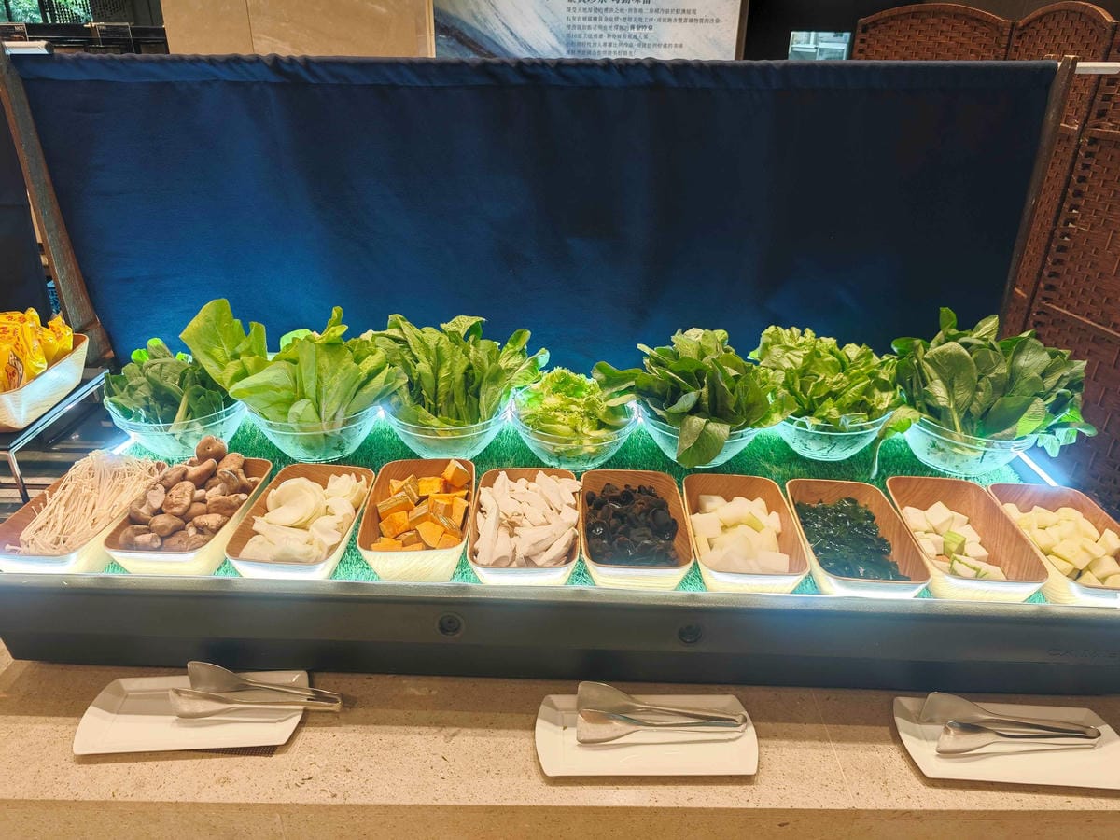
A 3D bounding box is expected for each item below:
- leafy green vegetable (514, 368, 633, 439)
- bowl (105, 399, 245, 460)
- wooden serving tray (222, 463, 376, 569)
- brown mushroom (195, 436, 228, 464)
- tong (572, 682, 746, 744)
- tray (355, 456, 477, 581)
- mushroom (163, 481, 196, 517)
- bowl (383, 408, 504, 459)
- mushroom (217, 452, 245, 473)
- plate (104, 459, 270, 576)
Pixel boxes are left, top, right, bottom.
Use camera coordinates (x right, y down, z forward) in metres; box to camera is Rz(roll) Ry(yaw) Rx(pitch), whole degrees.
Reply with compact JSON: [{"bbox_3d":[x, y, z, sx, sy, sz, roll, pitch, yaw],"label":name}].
[{"bbox_3d":[0.022,-0.029,1.333,0.200,0.130,0.185,1,27,0],"label":"leafy green vegetable"},{"bbox_3d":[-0.699,0.004,1.381,0.225,0.107,0.225,1,27,0],"label":"bowl"},{"bbox_3d":[-0.380,0.163,1.128,0.153,0.065,0.245,2,28,1],"label":"wooden serving tray"},{"bbox_3d":[-0.546,0.046,1.166,0.050,0.041,0.045,2,28,0],"label":"brown mushroom"},{"bbox_3d":[0.132,0.384,0.973,0.225,0.049,0.067,2,25,2],"label":"tong"},{"bbox_3d":[-0.208,0.156,1.131,0.153,0.080,0.246,0,28,-2],"label":"tray"},{"bbox_3d":[-0.560,0.116,1.096,0.047,0.041,0.047,2,28,0],"label":"mushroom"},{"bbox_3d":[-0.210,0.010,1.383,0.225,0.107,0.225,1,27,0],"label":"bowl"},{"bbox_3d":[-0.515,0.066,1.164,0.043,0.034,0.042,2,28,0],"label":"mushroom"},{"bbox_3d":[-0.541,0.151,1.124,0.153,0.069,0.265,2,25,3],"label":"plate"}]

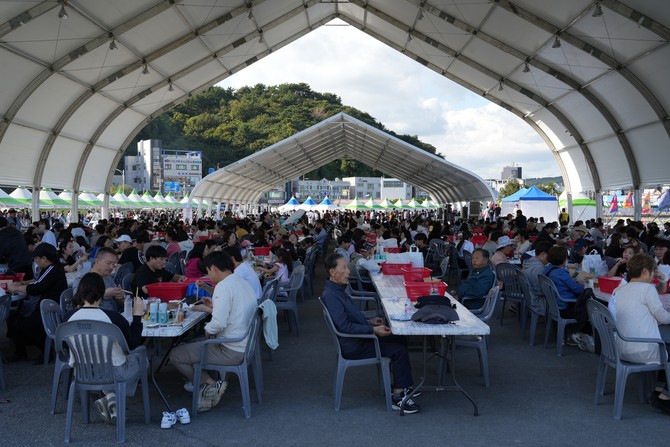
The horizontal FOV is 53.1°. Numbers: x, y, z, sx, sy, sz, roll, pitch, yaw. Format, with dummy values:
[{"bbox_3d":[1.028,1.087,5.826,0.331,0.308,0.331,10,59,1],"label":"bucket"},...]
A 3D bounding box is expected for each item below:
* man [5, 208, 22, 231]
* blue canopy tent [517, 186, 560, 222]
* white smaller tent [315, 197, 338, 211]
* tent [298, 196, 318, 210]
[{"bbox_3d":[-9.840,0.387,20.500,0.380,1.690,0.550,1,1,24],"label":"man"},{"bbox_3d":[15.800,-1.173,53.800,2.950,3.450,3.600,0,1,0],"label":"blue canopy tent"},{"bbox_3d":[-1.790,-3.735,150.000,4.600,4.650,4.600,1,1,33],"label":"white smaller tent"},{"bbox_3d":[-5.740,-3.786,152.500,4.600,4.650,4.600,1,1,33],"label":"tent"}]

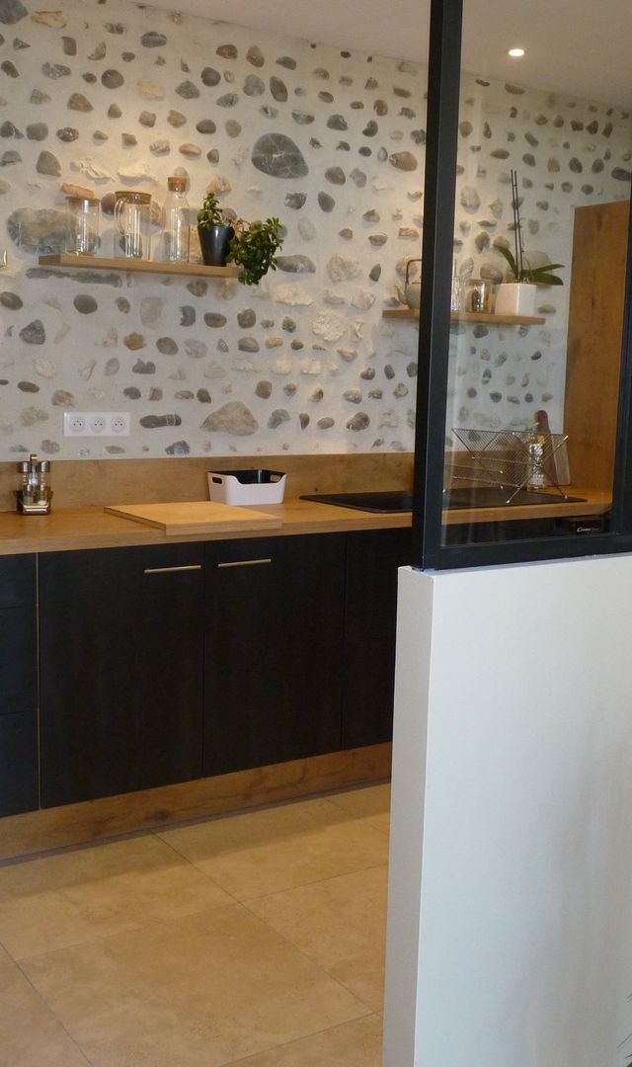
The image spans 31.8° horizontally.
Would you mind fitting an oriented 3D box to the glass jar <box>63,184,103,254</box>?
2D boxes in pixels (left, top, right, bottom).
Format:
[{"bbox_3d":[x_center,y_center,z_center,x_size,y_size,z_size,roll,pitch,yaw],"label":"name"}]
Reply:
[{"bbox_3d":[-0.721,-0.967,3.442,0.115,0.213,0.115,1,8,0],"label":"glass jar"}]

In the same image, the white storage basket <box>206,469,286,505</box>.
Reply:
[{"bbox_3d":[-0.243,-0.160,3.887,0.235,0.105,0.170,-4,9,-33],"label":"white storage basket"}]

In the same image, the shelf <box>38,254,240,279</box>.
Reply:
[{"bbox_3d":[-0.551,-0.858,3.588,0.640,0.031,0.190,-4,9,-33],"label":"shelf"}]

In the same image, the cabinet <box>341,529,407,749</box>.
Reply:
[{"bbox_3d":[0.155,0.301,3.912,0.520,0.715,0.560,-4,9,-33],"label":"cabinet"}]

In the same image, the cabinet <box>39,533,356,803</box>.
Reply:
[{"bbox_3d":[-0.493,0.343,3.531,1.010,0.713,0.590,-4,9,-33],"label":"cabinet"}]

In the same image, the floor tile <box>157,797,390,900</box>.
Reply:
[{"bbox_3d":[-0.095,0.911,3.262,0.595,0.010,0.542,-4,9,-33],"label":"floor tile"}]

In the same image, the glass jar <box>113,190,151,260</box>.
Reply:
[{"bbox_3d":[-0.583,-0.979,3.526,0.117,0.212,0.122,1,8,0],"label":"glass jar"}]

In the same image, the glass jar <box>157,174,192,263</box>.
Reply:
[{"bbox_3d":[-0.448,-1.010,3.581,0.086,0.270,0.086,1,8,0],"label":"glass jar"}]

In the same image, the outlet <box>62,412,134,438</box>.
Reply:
[{"bbox_3d":[-0.717,-0.359,3.659,0.227,0.079,0.014,-4,9,-33],"label":"outlet"}]

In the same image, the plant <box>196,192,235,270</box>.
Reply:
[{"bbox_3d":[-0.336,-0.993,3.634,0.125,0.238,0.120,1,8,0],"label":"plant"}]

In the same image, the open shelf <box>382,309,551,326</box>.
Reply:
[{"bbox_3d":[0.589,-0.846,4.348,0.670,0.029,0.190,-4,9,-33],"label":"open shelf"}]

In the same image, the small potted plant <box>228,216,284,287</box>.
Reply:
[{"bbox_3d":[-0.199,-0.948,3.719,0.175,0.225,0.165,-4,9,-33],"label":"small potted plant"}]

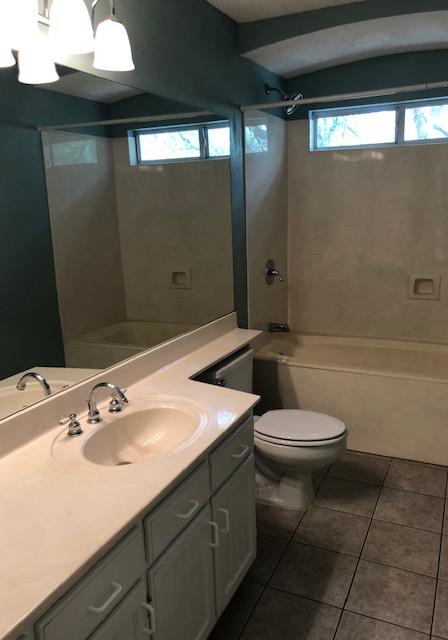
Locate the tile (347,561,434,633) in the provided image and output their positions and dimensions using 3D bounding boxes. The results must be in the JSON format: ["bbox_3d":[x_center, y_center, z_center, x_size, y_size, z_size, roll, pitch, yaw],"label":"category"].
[{"bbox_3d":[0.647,1.057,1.997,0.303,0.010,0.303,4,14,25],"label":"tile"}]

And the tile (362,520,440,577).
[{"bbox_3d":[0.779,0.993,2.267,0.303,0.010,0.303,4,14,25],"label":"tile"}]

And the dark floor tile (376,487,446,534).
[{"bbox_3d":[0.914,0.932,2.543,0.305,0.012,0.305,4,14,25],"label":"dark floor tile"}]

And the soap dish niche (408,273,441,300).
[{"bbox_3d":[1.345,-0.221,3.471,0.200,0.162,0.070,4,14,25],"label":"soap dish niche"}]

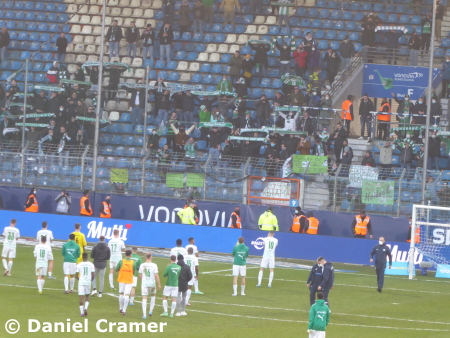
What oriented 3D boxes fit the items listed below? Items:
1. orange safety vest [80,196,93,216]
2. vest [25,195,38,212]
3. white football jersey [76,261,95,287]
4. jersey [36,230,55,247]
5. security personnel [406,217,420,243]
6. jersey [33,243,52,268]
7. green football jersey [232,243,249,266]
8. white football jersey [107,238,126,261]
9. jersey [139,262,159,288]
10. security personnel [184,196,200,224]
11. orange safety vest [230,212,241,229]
[{"bbox_3d":[-5.130,1.371,154.722,0.340,0.700,0.500,2,3,-22],"label":"orange safety vest"},{"bbox_3d":[-7.161,1.268,155.050,0.340,0.700,0.500,4,3,20],"label":"vest"},{"bbox_3d":[-4.027,3.015,121.080,0.550,0.740,0.320,3,3,0],"label":"white football jersey"},{"bbox_3d":[-5.779,2.372,134.618,0.550,0.740,0.320,3,3,8],"label":"jersey"},{"bbox_3d":[6.746,2.624,150.990,0.400,1.700,0.550,4,3,28],"label":"security personnel"},{"bbox_3d":[-5.621,2.674,129.000,0.520,0.720,0.300,3,3,3],"label":"jersey"},{"bbox_3d":[0.508,2.726,133.048,0.500,0.680,0.360,3,3,2],"label":"green football jersey"},{"bbox_3d":[-3.435,2.558,132.100,0.520,0.720,0.300,4,3,17],"label":"white football jersey"},{"bbox_3d":[-2.234,3.095,122.300,0.540,0.730,0.300,3,3,7],"label":"jersey"},{"bbox_3d":[-1.305,1.965,153.951,0.450,1.770,0.550,4,3,25],"label":"security personnel"},{"bbox_3d":[0.379,1.936,153.757,0.340,0.670,0.480,5,4,41],"label":"orange safety vest"}]

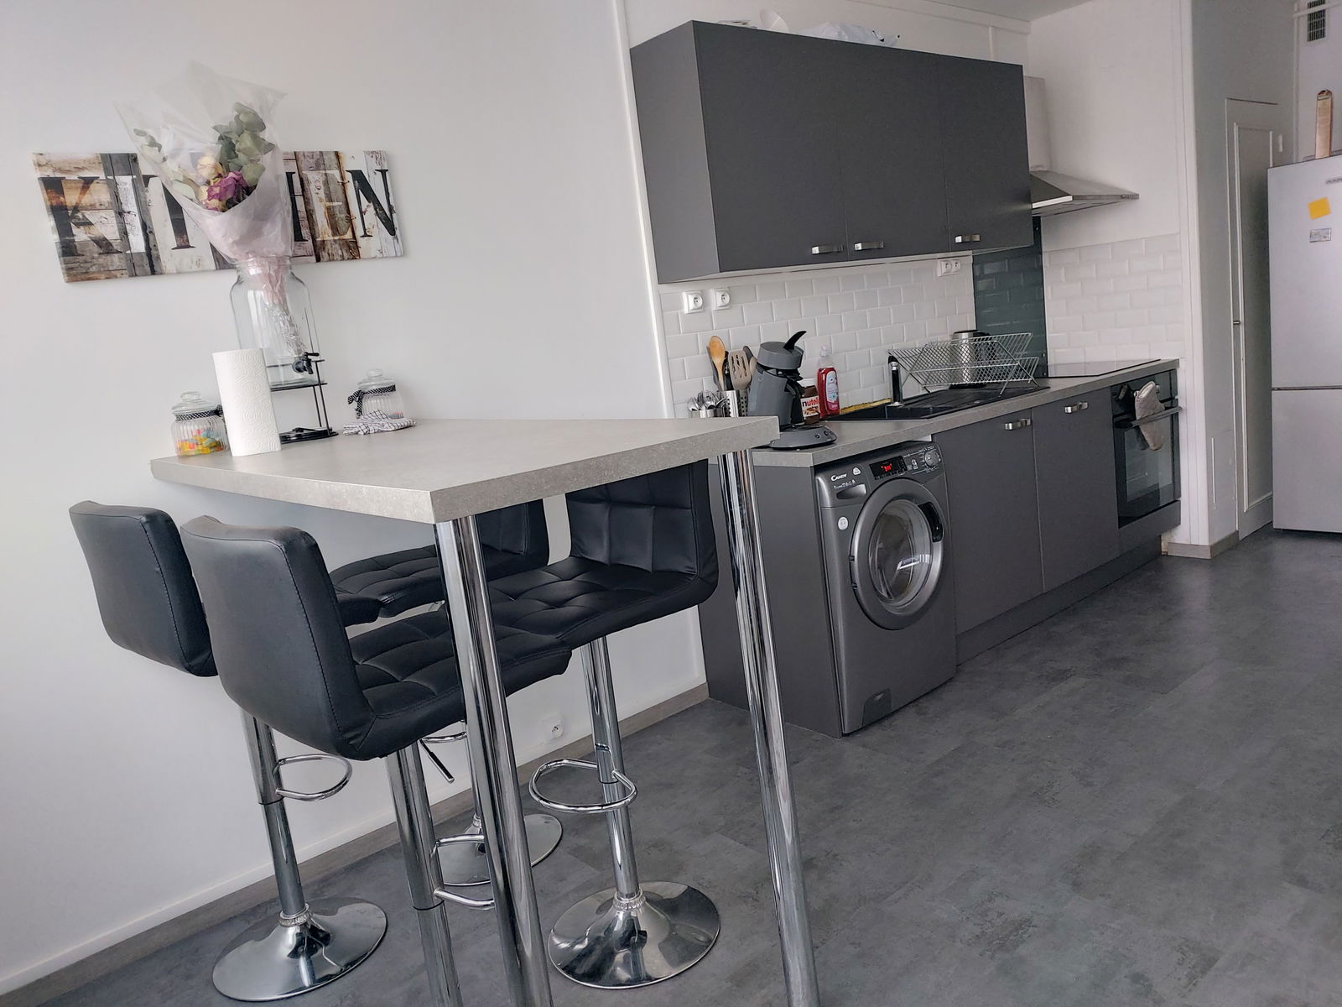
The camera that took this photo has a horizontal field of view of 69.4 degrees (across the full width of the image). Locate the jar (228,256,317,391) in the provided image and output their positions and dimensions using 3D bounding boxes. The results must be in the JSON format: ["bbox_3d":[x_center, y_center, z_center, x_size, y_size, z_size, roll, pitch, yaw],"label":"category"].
[{"bbox_3d":[-0.922,-0.428,2.272,0.180,0.295,0.205,-15,13,-38],"label":"jar"}]

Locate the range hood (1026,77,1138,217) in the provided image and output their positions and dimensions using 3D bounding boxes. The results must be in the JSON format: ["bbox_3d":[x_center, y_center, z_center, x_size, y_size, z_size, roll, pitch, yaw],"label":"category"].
[{"bbox_3d":[1.642,-1.557,4.191,0.590,0.560,0.470,-15,13,-38],"label":"range hood"}]

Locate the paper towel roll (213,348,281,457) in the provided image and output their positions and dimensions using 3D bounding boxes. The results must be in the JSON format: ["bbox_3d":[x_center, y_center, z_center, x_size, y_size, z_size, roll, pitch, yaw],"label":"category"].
[{"bbox_3d":[-0.917,-0.222,2.097,0.104,0.222,0.104,-15,13,-38],"label":"paper towel roll"}]

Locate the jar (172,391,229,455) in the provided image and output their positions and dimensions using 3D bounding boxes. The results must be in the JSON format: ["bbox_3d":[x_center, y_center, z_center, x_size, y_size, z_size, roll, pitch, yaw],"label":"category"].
[{"bbox_3d":[-1.110,-0.187,2.263,0.120,0.146,0.120,-15,13,-38],"label":"jar"}]

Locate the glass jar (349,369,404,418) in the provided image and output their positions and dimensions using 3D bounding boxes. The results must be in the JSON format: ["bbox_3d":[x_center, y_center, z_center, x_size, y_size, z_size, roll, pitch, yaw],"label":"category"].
[{"bbox_3d":[-0.732,-0.272,2.463,0.115,0.145,0.115,-7,10,1],"label":"glass jar"}]

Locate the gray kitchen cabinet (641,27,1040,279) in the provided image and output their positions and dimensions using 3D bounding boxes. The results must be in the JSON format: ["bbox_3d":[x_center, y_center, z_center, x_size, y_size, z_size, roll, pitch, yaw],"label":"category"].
[{"bbox_3d":[0.702,-1.263,3.591,1.800,0.728,0.307,-15,13,-38],"label":"gray kitchen cabinet"}]

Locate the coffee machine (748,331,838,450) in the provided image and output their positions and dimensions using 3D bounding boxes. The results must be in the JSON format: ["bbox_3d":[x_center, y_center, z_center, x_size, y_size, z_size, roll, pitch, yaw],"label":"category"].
[{"bbox_3d":[0.355,-0.363,3.093,0.212,0.350,0.315,-15,13,-38],"label":"coffee machine"}]

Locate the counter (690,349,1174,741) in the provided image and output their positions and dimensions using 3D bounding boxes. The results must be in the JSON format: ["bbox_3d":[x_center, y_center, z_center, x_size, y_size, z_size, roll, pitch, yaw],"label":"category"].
[{"bbox_3d":[1.194,0.026,3.850,2.420,0.892,0.610,-15,13,-38],"label":"counter"}]

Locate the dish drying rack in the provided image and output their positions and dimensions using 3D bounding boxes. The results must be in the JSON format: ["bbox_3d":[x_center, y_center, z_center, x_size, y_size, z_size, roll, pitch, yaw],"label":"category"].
[{"bbox_3d":[1.203,-0.551,3.940,0.286,0.219,0.473,-15,13,-38],"label":"dish drying rack"}]

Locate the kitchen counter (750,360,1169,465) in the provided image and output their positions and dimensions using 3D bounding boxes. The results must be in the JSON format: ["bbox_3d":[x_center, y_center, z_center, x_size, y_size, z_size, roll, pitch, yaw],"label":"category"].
[{"bbox_3d":[1.143,-0.389,3.814,2.418,0.040,0.619,-15,13,-38],"label":"kitchen counter"}]

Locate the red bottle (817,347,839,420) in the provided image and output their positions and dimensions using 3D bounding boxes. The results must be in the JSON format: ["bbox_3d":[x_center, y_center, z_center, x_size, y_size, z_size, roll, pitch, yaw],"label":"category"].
[{"bbox_3d":[0.598,-0.451,3.681,0.079,0.261,0.049,-15,13,-38],"label":"red bottle"}]

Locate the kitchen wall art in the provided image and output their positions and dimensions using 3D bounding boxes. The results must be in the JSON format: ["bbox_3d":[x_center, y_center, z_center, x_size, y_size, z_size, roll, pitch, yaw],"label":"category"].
[{"bbox_3d":[-1.031,-0.699,2.322,0.795,0.270,0.020,-17,14,-38],"label":"kitchen wall art"}]

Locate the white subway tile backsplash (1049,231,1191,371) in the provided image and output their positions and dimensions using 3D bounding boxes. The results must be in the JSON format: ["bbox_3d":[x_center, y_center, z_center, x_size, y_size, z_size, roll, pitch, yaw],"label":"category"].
[{"bbox_3d":[2.041,-0.925,4.500,0.018,0.552,0.635,-15,13,-38],"label":"white subway tile backsplash"}]

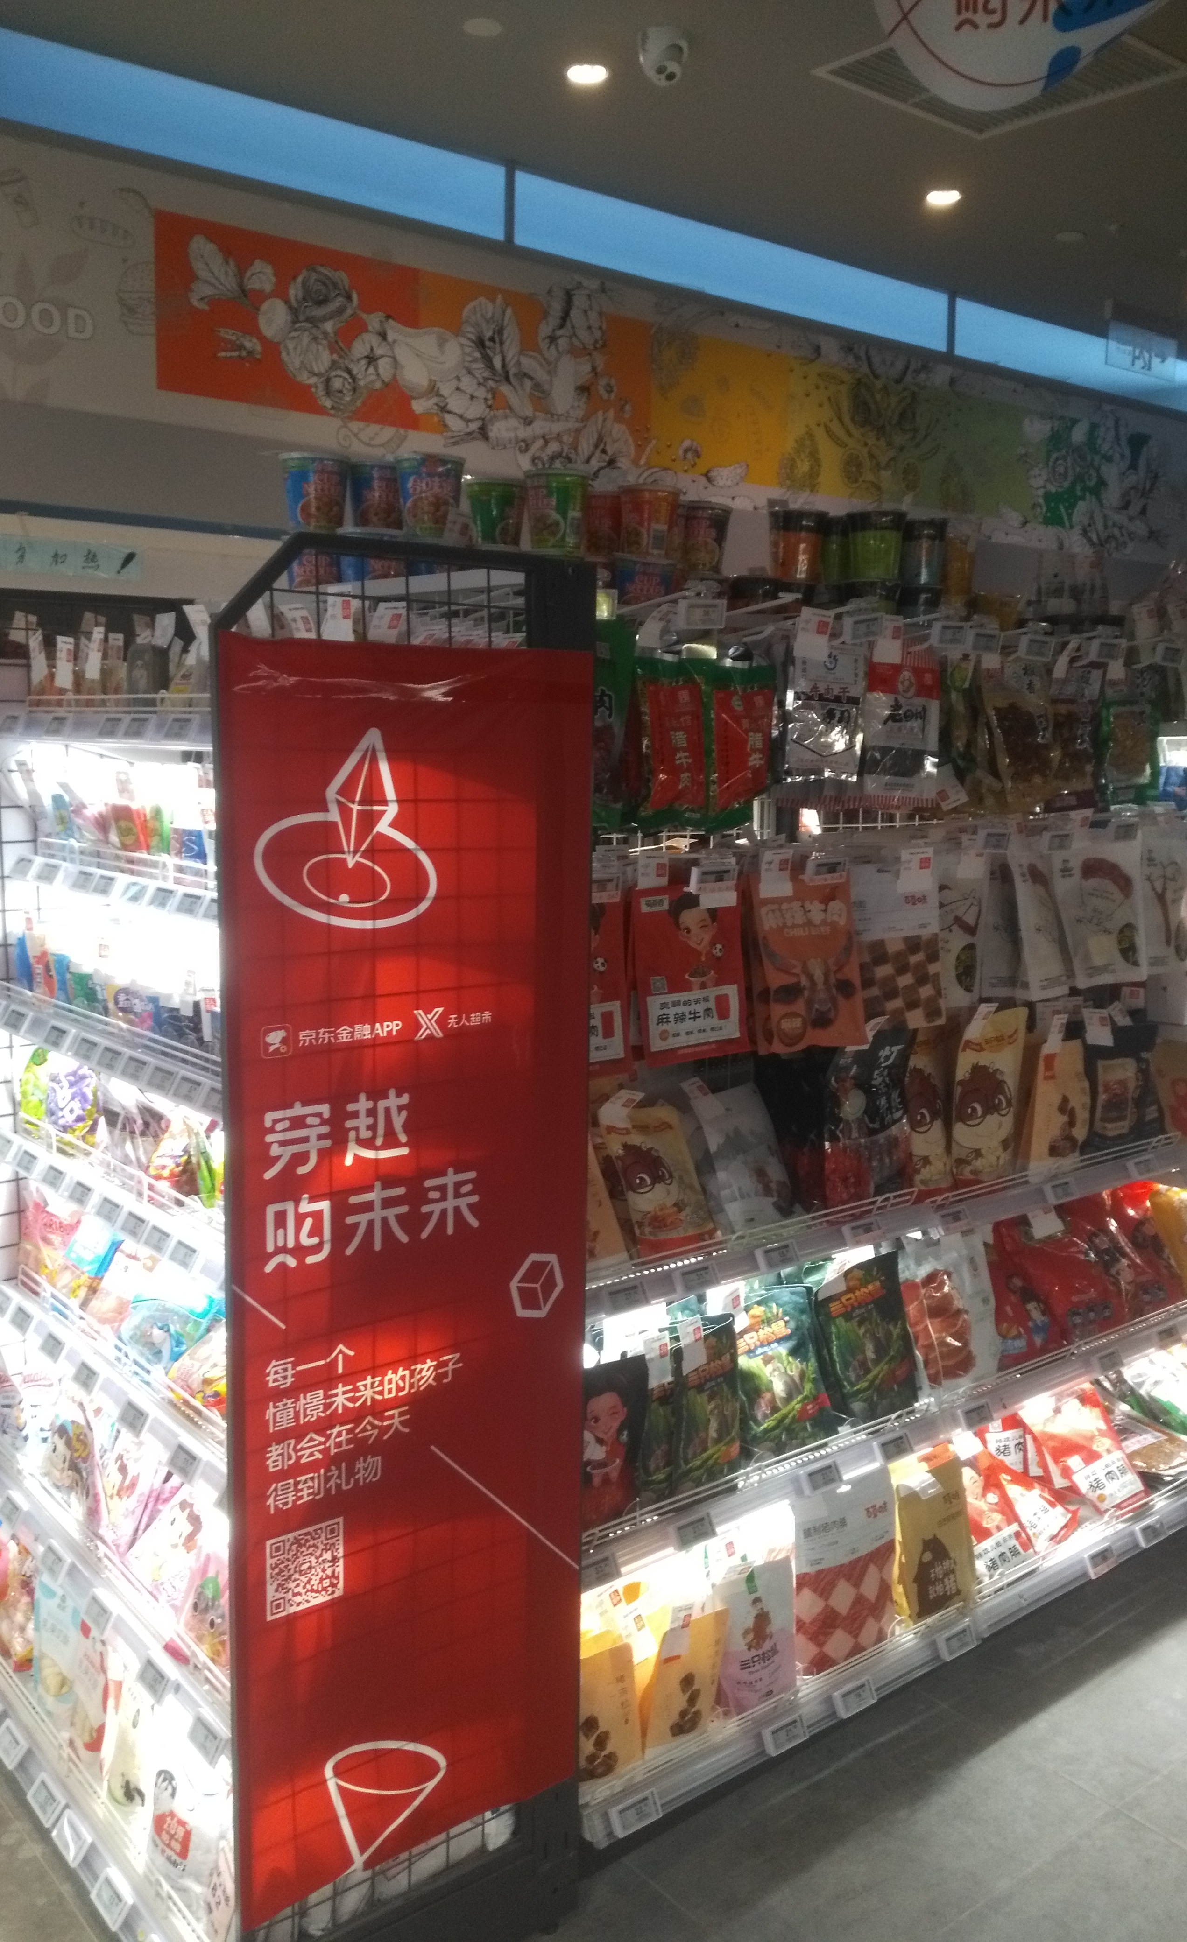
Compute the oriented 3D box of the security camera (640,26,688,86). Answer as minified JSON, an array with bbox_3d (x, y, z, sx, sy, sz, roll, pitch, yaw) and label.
[{"bbox_3d":[0.154,-1.995,3.420,0.107,0.095,0.107,-1,9,-10],"label":"security camera"}]

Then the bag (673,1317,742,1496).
[{"bbox_3d":[0.152,0.601,2.158,0.048,0.230,0.152,0,6,38],"label":"bag"}]

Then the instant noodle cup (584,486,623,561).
[{"bbox_3d":[0.021,-0.718,2.565,0.097,0.107,0.097,1,9,0],"label":"instant noodle cup"}]

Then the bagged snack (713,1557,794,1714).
[{"bbox_3d":[0.212,0.909,2.166,0.127,0.182,0.050,-5,2,-35],"label":"bagged snack"}]

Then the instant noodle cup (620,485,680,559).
[{"bbox_3d":[0.089,-0.708,2.480,0.097,0.107,0.097,1,9,0],"label":"instant noodle cup"}]

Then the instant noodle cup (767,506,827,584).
[{"bbox_3d":[0.352,-0.731,2.710,0.105,0.117,0.105,1,9,0],"label":"instant noodle cup"}]

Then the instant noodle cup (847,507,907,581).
[{"bbox_3d":[0.507,-0.761,2.810,0.107,0.114,0.107,2,9,10],"label":"instant noodle cup"}]

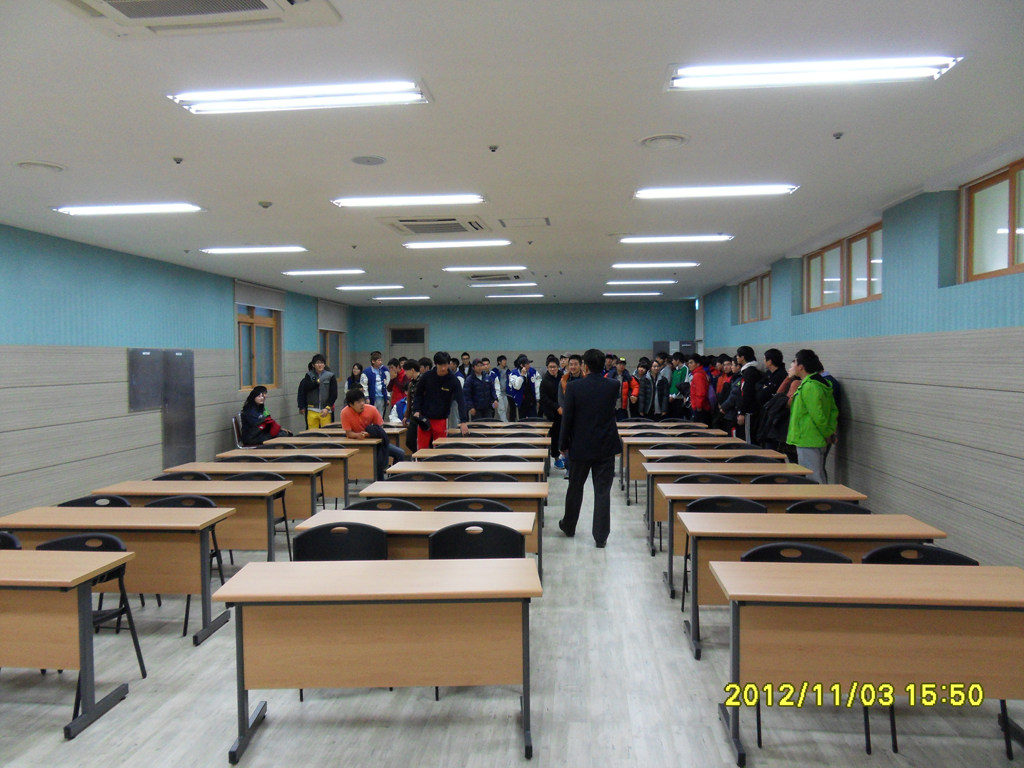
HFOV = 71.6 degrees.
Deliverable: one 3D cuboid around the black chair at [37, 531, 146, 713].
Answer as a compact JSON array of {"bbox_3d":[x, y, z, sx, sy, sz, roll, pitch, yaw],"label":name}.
[{"bbox_3d":[-2.280,1.185,3.574,0.490,0.770,0.520,0,2,7],"label":"black chair"}]

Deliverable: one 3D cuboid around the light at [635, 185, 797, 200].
[{"bbox_3d":[1.562,-1.467,5.409,1.210,0.070,0.260,0,2,5],"label":"light"}]

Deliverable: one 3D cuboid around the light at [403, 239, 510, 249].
[{"bbox_3d":[-0.619,-1.585,7.917,1.250,0.080,0.300,0,2,6],"label":"light"}]

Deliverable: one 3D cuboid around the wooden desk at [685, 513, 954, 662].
[{"bbox_3d":[1.672,1.162,4.090,1.360,0.725,0.465,0,2,4],"label":"wooden desk"}]

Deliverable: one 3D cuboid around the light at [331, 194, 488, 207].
[{"bbox_3d":[-0.840,-1.512,5.841,1.240,0.080,0.250,0,2,6],"label":"light"}]

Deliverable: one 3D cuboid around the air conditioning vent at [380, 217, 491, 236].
[{"bbox_3d":[-0.693,-1.476,6.616,0.950,0.070,0.920,0,2,5],"label":"air conditioning vent"}]

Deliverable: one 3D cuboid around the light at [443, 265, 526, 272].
[{"bbox_3d":[-0.383,-1.607,9.877,1.210,0.070,0.260,0,2,5],"label":"light"}]

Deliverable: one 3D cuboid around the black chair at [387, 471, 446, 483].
[{"bbox_3d":[-0.790,1.107,5.563,0.490,0.780,0.490,0,2,4],"label":"black chair"}]

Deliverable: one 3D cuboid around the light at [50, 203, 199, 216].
[{"bbox_3d":[-3.309,-1.517,6.109,1.250,0.070,0.270,0,2,5],"label":"light"}]

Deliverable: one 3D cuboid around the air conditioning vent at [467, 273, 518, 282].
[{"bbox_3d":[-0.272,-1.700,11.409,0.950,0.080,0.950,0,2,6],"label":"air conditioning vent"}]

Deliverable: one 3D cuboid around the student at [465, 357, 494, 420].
[{"bbox_3d":[-0.532,0.411,12.000,0.520,1.710,0.360,-1,2,-5],"label":"student"}]

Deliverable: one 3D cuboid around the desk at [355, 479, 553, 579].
[{"bbox_3d":[-0.401,1.137,5.314,1.348,0.723,0.466,0,2,4],"label":"desk"}]

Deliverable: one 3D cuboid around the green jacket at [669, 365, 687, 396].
[{"bbox_3d":[2.870,-0.053,12.200,0.430,0.560,0.290,1,3,41],"label":"green jacket"}]

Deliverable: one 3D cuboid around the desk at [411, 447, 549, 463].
[{"bbox_3d":[-0.297,1.062,7.231,1.343,0.720,0.460,0,2,3],"label":"desk"}]

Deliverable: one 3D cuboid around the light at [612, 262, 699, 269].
[{"bbox_3d":[2.047,-1.704,10.091,1.250,0.070,0.270,0,2,5],"label":"light"}]

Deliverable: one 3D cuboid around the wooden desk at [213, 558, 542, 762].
[{"bbox_3d":[-0.543,1.184,3.096,1.318,0.723,0.450,0,2,-1],"label":"wooden desk"}]

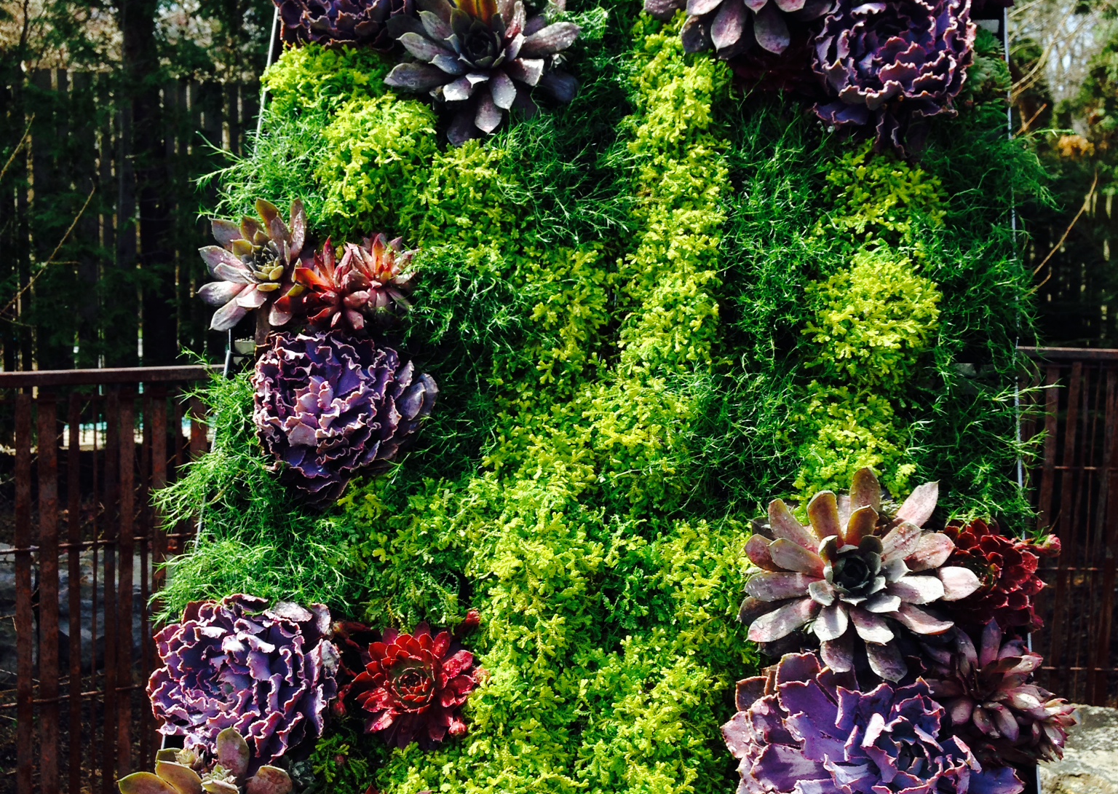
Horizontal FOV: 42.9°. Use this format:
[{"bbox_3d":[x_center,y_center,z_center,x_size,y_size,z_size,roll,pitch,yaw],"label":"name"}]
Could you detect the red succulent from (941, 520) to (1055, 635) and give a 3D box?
[{"bbox_3d":[0.298,0.125,0.980,0.084,0.084,0.042,5,-19,-5],"label":"red succulent"}]

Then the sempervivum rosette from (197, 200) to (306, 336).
[{"bbox_3d":[-0.239,-0.101,1.109,0.098,0.098,0.049,2,-19,6],"label":"sempervivum rosette"}]

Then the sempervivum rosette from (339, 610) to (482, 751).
[{"bbox_3d":[-0.105,0.203,1.014,0.097,0.097,0.047,1,-19,7],"label":"sempervivum rosette"}]

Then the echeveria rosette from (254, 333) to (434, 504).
[{"bbox_3d":[-0.163,0.016,1.075,0.134,0.134,0.070,1,-19,7],"label":"echeveria rosette"}]

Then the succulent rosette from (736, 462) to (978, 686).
[{"bbox_3d":[0.209,0.124,0.991,0.165,0.165,0.074,1,-19,7],"label":"succulent rosette"}]

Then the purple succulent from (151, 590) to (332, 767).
[{"bbox_3d":[-0.221,0.198,0.993,0.125,0.125,0.062,2,-19,6],"label":"purple succulent"}]

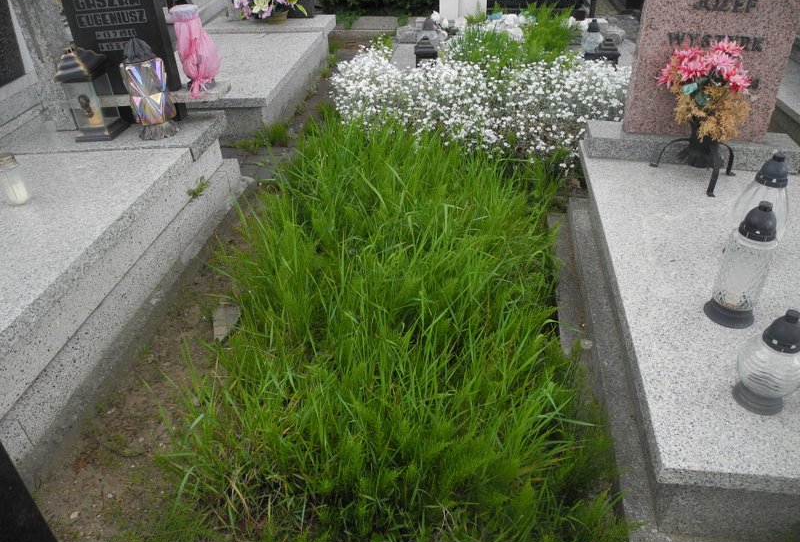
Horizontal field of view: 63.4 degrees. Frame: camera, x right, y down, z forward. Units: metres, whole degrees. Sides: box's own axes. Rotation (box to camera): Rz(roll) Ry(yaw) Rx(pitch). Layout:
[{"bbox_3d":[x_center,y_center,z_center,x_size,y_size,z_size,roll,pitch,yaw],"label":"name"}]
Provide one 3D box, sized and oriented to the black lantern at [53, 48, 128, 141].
[{"bbox_3d":[-1.367,-0.791,2.861,0.172,0.387,0.172,2,35,8],"label":"black lantern"}]

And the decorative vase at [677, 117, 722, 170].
[{"bbox_3d":[1.076,-0.464,2.317,0.157,0.190,0.157,2,35,8],"label":"decorative vase"}]

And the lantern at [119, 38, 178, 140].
[{"bbox_3d":[-1.096,-0.804,2.830,0.191,0.414,0.191,2,35,8],"label":"lantern"}]

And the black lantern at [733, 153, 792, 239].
[{"bbox_3d":[1.042,-0.172,1.851,0.168,0.336,0.168,2,35,8],"label":"black lantern"}]

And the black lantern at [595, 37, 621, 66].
[{"bbox_3d":[1.153,-1.160,3.624,0.145,0.265,0.145,2,35,8],"label":"black lantern"}]

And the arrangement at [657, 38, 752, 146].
[{"bbox_3d":[1.020,-0.597,2.208,0.325,0.347,0.269,2,35,8],"label":"arrangement"}]

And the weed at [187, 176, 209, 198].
[{"bbox_3d":[-0.898,-0.375,2.870,0.070,0.070,0.130,2,35,8],"label":"weed"}]

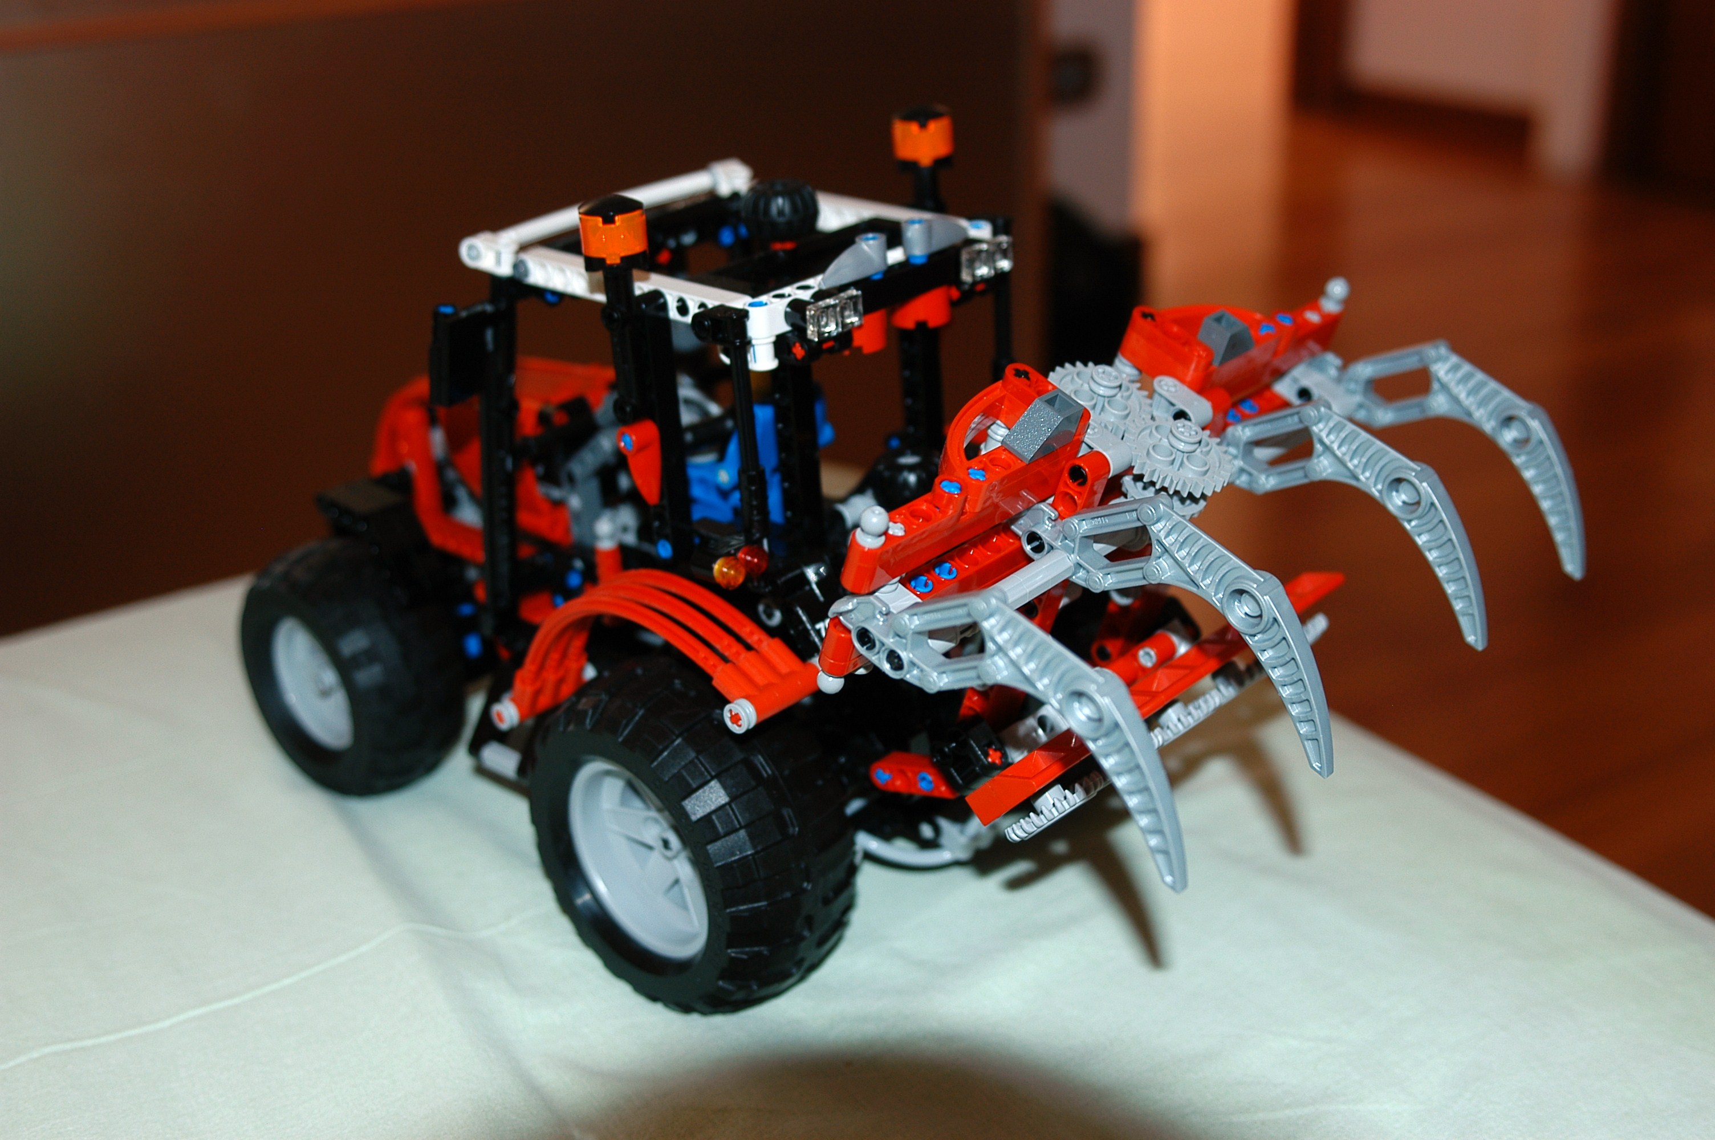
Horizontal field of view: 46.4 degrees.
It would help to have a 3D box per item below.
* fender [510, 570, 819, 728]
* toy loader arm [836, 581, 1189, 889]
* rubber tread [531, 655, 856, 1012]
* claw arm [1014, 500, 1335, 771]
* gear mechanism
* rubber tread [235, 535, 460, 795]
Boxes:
[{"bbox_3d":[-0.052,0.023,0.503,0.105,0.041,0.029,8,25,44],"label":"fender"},{"bbox_3d":[0.034,0.023,0.405,0.098,0.039,0.012,32,40,32],"label":"toy loader arm"},{"bbox_3d":[-0.043,0.068,0.516,0.095,0.095,0.044,18,32,40],"label":"rubber tread"},{"bbox_3d":[0.072,0.004,0.443,0.096,0.042,0.012,32,40,32],"label":"claw arm"},{"bbox_3d":[0.077,-0.027,0.472,0.026,0.012,0.026,9,37,-7],"label":"gear mechanism"},{"bbox_3d":[-0.160,0.032,0.634,0.081,0.081,0.039,18,32,40],"label":"rubber tread"}]

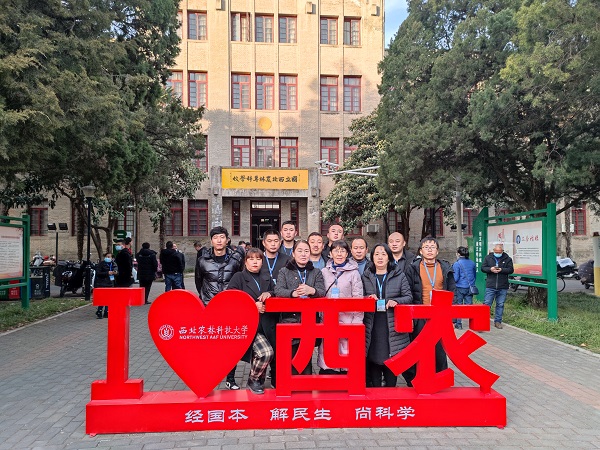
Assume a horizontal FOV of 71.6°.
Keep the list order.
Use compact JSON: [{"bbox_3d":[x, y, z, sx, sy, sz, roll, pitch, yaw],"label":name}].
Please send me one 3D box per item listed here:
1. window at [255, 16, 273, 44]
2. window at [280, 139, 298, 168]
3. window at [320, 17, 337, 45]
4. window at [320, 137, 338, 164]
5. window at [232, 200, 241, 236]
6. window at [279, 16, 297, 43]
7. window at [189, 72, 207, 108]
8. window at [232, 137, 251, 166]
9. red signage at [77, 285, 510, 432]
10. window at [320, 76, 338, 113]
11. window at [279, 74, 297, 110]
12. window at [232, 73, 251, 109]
[{"bbox_3d":[-2.278,-12.693,26.841,1.191,1.836,0.150,0,-2,-5],"label":"window"},{"bbox_3d":[-0.729,-4.465,26.668,1.178,2.310,0.150,0,-2,-5],"label":"window"},{"bbox_3d":[1.811,-11.872,25.442,1.101,1.726,0.200,0,-2,-5],"label":"window"},{"bbox_3d":[1.921,-4.470,26.896,1.184,2.310,0.150,0,-2,-5],"label":"window"},{"bbox_3d":[-4.016,-0.441,26.237,0.499,2.231,0.150,0,-2,-5],"label":"window"},{"bbox_3d":[-0.770,-12.695,26.970,1.178,1.836,0.150,0,-2,-5],"label":"window"},{"bbox_3d":[-6.024,-7.988,24.611,1.122,2.211,0.200,0,-2,-5],"label":"window"},{"bbox_3d":[-3.739,-4.459,26.410,1.206,2.310,0.150,0,-2,-5],"label":"window"},{"bbox_3d":[-0.012,1.122,3.608,3.477,1.180,0.300,0,-2,-2],"label":"red signage"},{"bbox_3d":[1.900,-8.557,27.046,1.184,2.328,0.150,0,-2,-5],"label":"window"},{"bbox_3d":[-0.678,-8.001,25.098,1.118,2.206,0.200,0,-2,-5],"label":"window"},{"bbox_3d":[-3.760,-8.546,26.560,1.206,2.328,0.150,0,-2,-5],"label":"window"}]

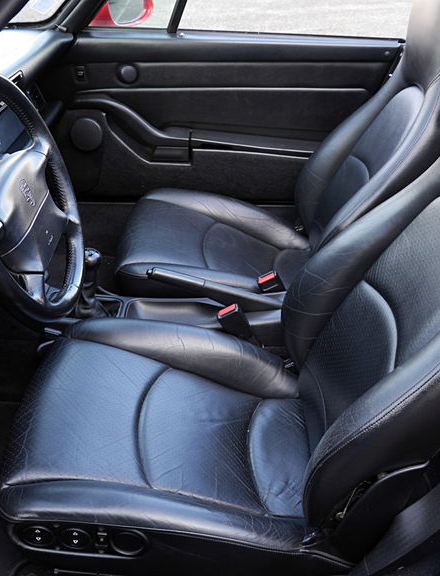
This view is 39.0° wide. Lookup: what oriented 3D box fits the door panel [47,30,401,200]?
[{"bbox_3d":[0.006,-0.502,1.906,1.045,0.520,0.130,1,32,1],"label":"door panel"}]

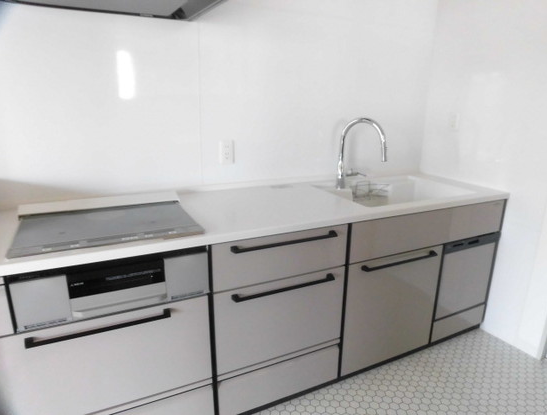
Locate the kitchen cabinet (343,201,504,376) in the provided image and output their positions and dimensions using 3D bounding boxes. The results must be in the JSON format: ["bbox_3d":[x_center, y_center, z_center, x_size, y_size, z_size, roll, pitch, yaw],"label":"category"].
[{"bbox_3d":[0.667,0.325,2.257,1.049,0.802,0.604,-7,18,-25],"label":"kitchen cabinet"}]

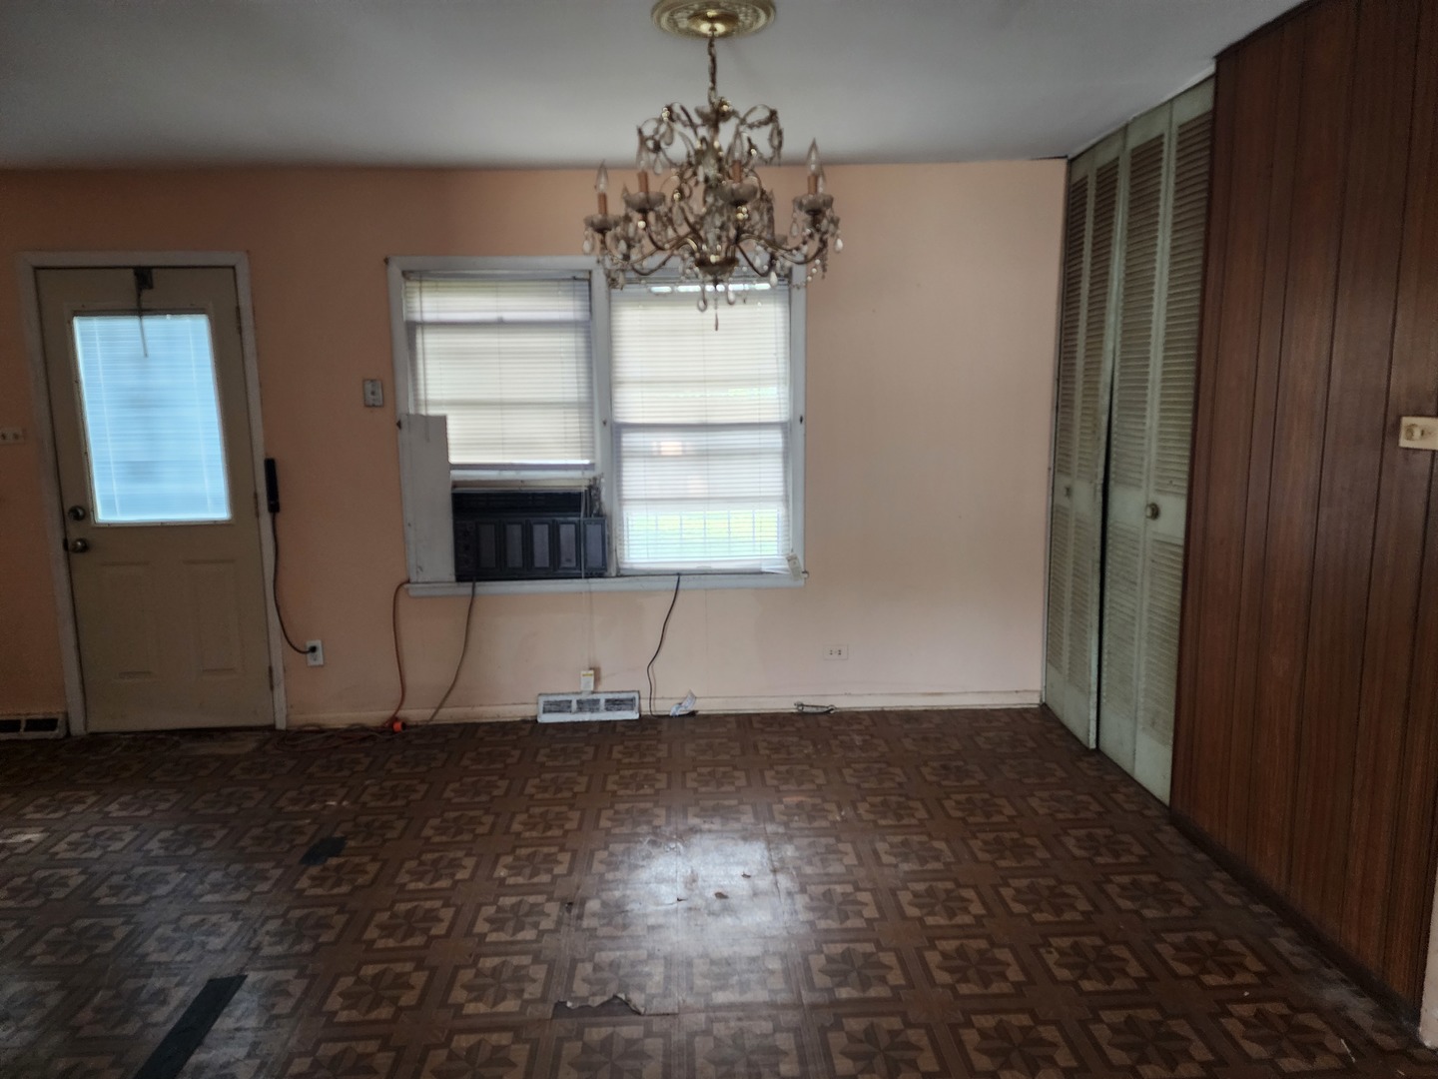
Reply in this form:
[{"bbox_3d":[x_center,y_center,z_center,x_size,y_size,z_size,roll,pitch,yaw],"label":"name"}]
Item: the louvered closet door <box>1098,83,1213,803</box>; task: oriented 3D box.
[{"bbox_3d":[1.581,-0.299,3.470,0.038,2.429,0.585,-1,8,-3],"label":"louvered closet door"}]

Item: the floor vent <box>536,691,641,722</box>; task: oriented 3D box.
[{"bbox_3d":[-0.596,0.768,4.390,0.463,0.130,0.055,-1,8,-3],"label":"floor vent"}]

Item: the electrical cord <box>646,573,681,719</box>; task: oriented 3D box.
[{"bbox_3d":[-0.249,0.494,4.353,0.163,0.672,0.065,-1,8,-3],"label":"electrical cord"}]

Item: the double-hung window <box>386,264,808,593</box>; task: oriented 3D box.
[{"bbox_3d":[-0.509,-0.502,4.260,1.781,1.434,0.110,-1,8,-3],"label":"double-hung window"}]

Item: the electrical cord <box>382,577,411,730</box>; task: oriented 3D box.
[{"bbox_3d":[-1.441,0.514,4.291,0.151,0.686,0.090,-1,8,-3],"label":"electrical cord"}]

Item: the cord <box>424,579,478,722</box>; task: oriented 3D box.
[{"bbox_3d":[-1.203,0.512,4.308,0.255,0.678,0.075,-1,8,-3],"label":"cord"}]

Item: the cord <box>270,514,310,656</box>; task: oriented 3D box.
[{"bbox_3d":[-1.920,0.201,4.253,0.123,0.633,0.050,-1,8,-3],"label":"cord"}]

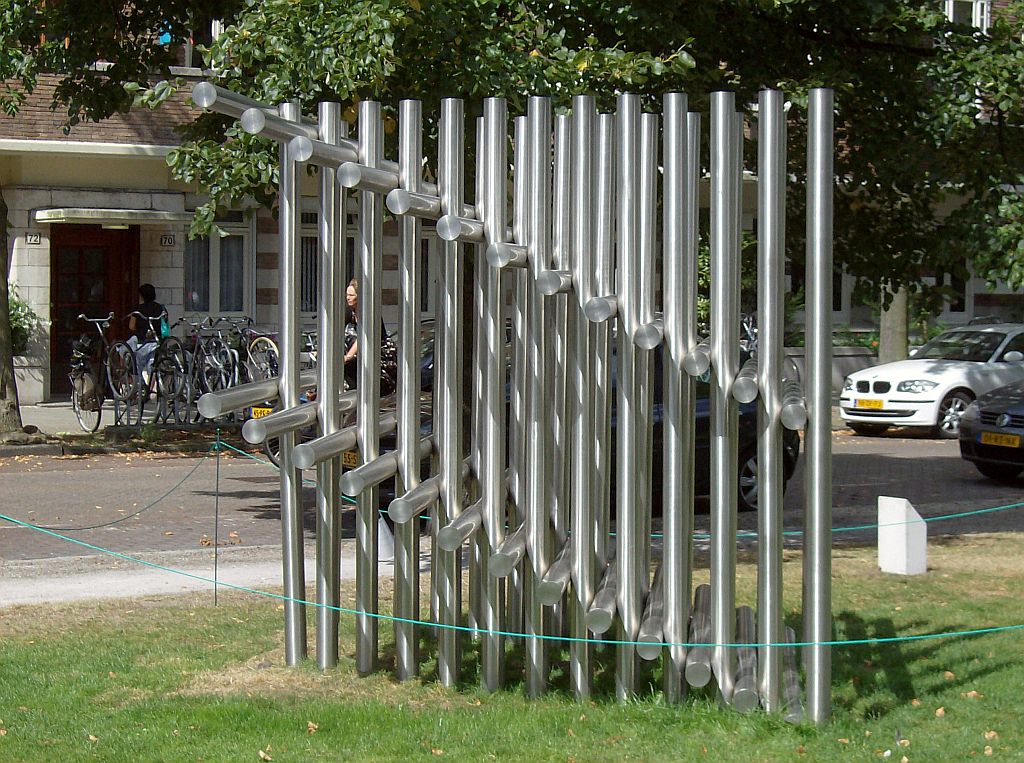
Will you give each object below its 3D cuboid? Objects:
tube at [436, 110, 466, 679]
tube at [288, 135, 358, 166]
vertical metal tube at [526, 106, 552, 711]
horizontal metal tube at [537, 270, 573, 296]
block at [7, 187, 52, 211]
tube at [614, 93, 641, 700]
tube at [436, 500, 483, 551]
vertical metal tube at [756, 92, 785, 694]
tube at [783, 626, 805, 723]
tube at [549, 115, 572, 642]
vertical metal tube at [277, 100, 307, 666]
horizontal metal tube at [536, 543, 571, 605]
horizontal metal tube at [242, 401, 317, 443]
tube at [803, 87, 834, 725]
[{"bbox_3d":[-0.265,0.051,11.029,0.100,2.570,0.100,0,3,5],"label":"tube"},{"bbox_3d":[-0.816,-1.129,12.937,0.114,0.114,2.915,1,3,6],"label":"tube"},{"bbox_3d":[0.112,0.069,10.620,0.102,2.530,0.102,0,2,5],"label":"vertical metal tube"},{"bbox_3d":[0.266,-0.456,11.235,0.100,0.100,2.500,0,3,5],"label":"horizontal metal tube"},{"bbox_3d":[-6.579,-2.470,34.063,0.656,0.297,0.250,-1,3,-32],"label":"block"},{"bbox_3d":[0.501,0.071,10.832,0.102,2.629,0.102,1,3,5],"label":"tube"},{"bbox_3d":[-0.135,0.661,12.971,0.114,0.114,2.915,1,3,6],"label":"tube"},{"bbox_3d":[1.081,0.082,10.465,0.102,2.605,0.102,1,3,5],"label":"vertical metal tube"},{"bbox_3d":[1.247,1.314,11.235,0.100,0.100,2.500,0,3,5],"label":"tube"},{"bbox_3d":[0.251,-0.009,12.215,0.100,2.570,0.100,0,3,5],"label":"tube"},{"bbox_3d":[-1.127,0.028,12.935,0.114,2.922,0.114,0,3,0],"label":"vertical metal tube"},{"bbox_3d":[0.322,0.910,12.951,0.114,0.114,2.915,1,3,6],"label":"horizontal metal tube"},{"bbox_3d":[-1.036,0.168,13.012,0.114,0.114,2.915,1,3,6],"label":"horizontal metal tube"},{"bbox_3d":[1.222,0.104,10.000,0.102,2.530,0.102,0,2,5],"label":"tube"}]

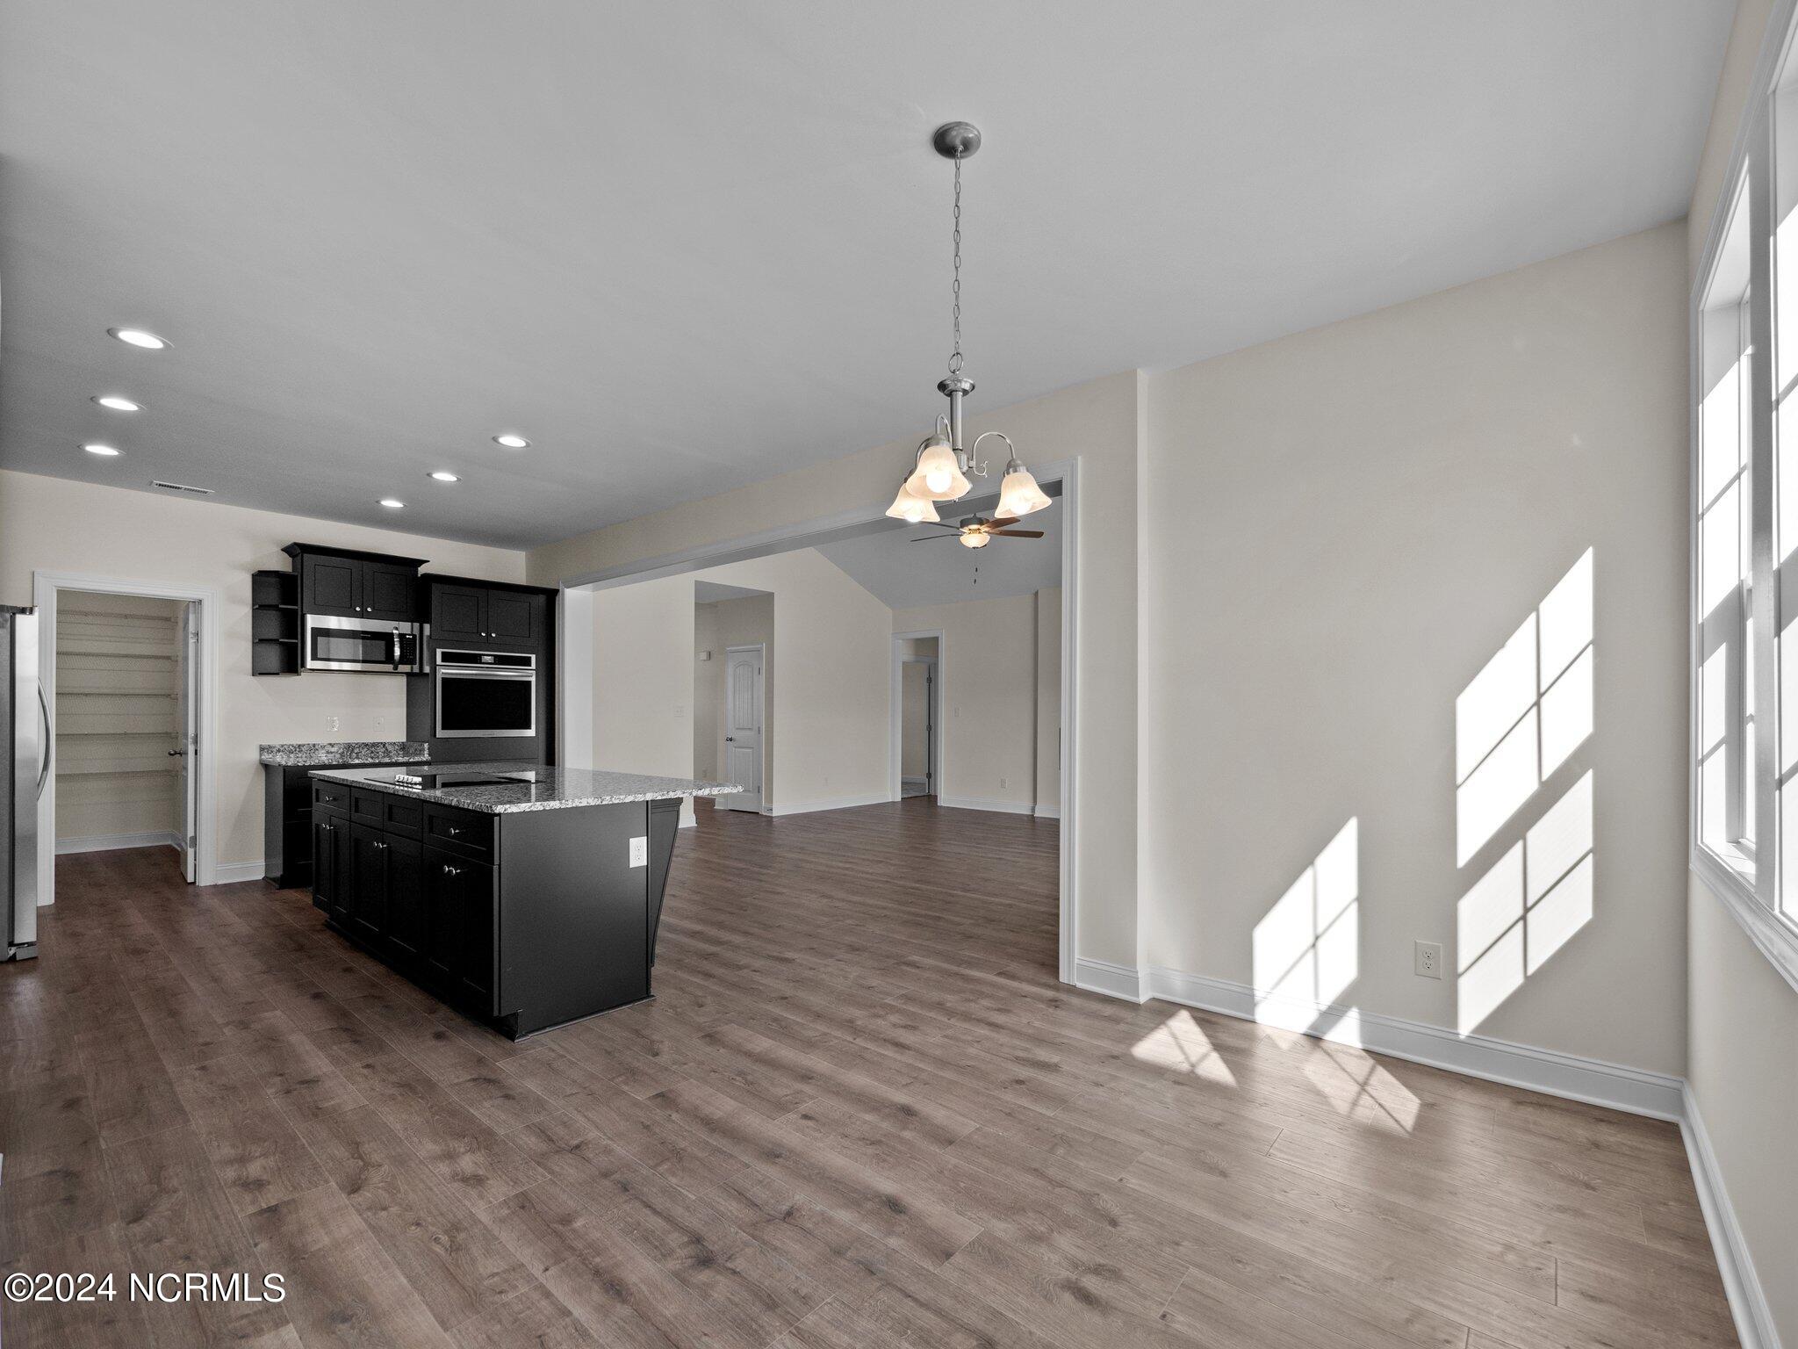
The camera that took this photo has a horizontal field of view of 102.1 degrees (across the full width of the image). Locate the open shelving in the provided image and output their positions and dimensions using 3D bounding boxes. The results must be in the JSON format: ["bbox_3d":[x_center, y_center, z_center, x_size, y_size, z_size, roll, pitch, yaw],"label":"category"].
[{"bbox_3d":[-4.623,-0.371,5.412,0.274,0.760,0.247,-2,-3,41],"label":"open shelving"}]

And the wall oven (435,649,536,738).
[{"bbox_3d":[-3.616,0.157,6.169,0.596,0.716,0.771,-1,-2,41],"label":"wall oven"}]

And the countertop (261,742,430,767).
[{"bbox_3d":[-4.239,0.602,5.585,0.588,0.132,0.936,-2,-3,41],"label":"countertop"}]

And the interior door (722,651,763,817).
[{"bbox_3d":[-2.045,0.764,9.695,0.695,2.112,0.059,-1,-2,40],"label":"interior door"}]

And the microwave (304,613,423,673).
[{"bbox_3d":[-4.257,-0.220,5.755,0.377,0.412,0.742,-2,-3,41],"label":"microwave"}]

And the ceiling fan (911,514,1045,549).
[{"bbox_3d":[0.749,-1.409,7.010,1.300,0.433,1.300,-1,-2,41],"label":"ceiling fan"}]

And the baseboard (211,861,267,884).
[{"bbox_3d":[-4.820,1.447,5.316,0.018,0.127,0.294,-2,-3,41],"label":"baseboard"}]

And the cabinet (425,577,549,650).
[{"bbox_3d":[-3.632,-0.477,6.304,0.622,0.539,0.911,-2,-3,41],"label":"cabinet"}]

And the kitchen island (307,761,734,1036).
[{"bbox_3d":[-2.077,1.031,3.872,2.332,0.941,1.134,-1,-2,40],"label":"kitchen island"}]

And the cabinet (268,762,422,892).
[{"bbox_3d":[-4.230,1.093,5.593,0.568,0.853,0.887,-2,-3,41],"label":"cabinet"}]

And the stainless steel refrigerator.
[{"bbox_3d":[-4.972,0.570,3.706,0.902,1.774,0.755,-2,-3,41],"label":"stainless steel refrigerator"}]

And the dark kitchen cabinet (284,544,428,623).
[{"bbox_3d":[-4.365,-0.721,5.857,0.397,0.559,0.868,-1,-2,41],"label":"dark kitchen cabinet"}]

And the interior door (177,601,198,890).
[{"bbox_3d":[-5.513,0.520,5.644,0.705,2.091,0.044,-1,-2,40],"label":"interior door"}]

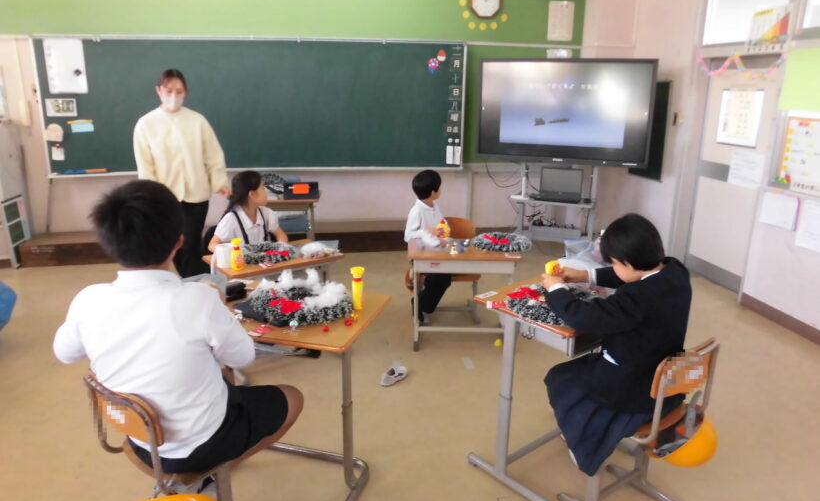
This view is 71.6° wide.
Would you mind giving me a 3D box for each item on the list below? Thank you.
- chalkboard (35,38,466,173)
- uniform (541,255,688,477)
[{"bbox_3d":[-1.355,-1.310,5.276,3.826,1.202,0.090,-2,16,-9],"label":"chalkboard"},{"bbox_3d":[0.714,0.379,1.934,0.430,0.670,0.430,-11,19,-35],"label":"uniform"}]

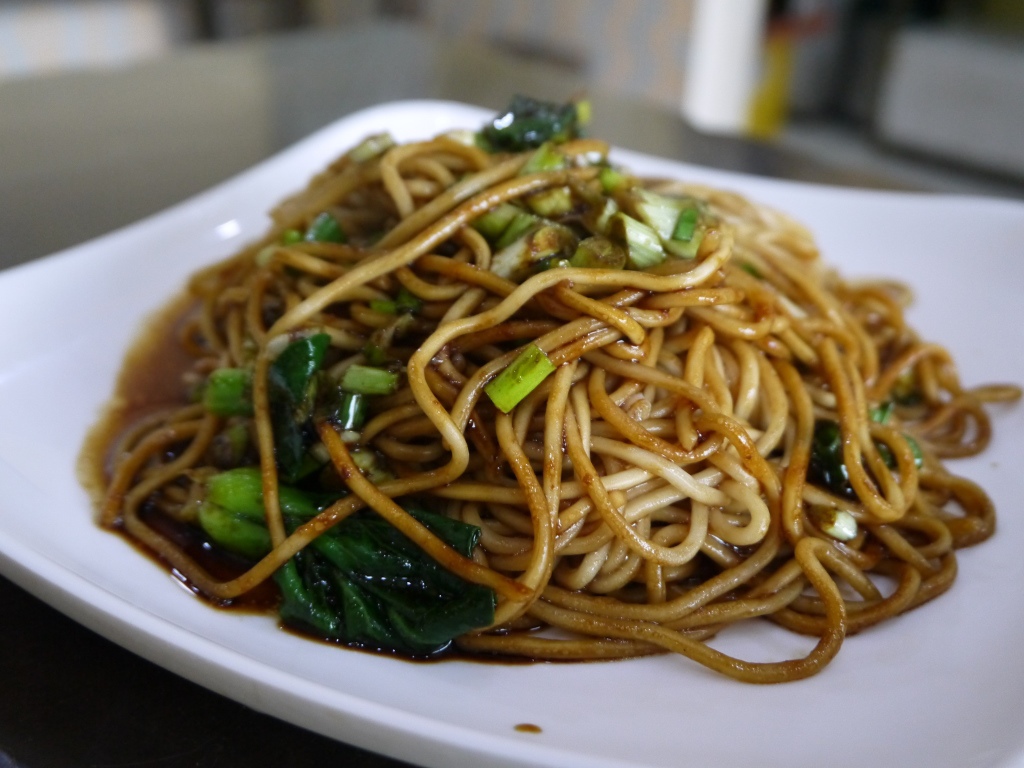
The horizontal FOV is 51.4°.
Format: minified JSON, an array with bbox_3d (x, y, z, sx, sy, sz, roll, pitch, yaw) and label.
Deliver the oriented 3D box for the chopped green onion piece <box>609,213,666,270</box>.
[{"bbox_3d":[0.036,-0.040,0.302,0.011,0.009,0.015,-38,74,-19],"label":"chopped green onion piece"}]

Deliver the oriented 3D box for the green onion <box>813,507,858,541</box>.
[{"bbox_3d":[0.080,0.035,0.264,0.011,0.006,0.007,24,63,10],"label":"green onion"}]

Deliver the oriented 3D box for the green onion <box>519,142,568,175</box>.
[{"bbox_3d":[0.009,-0.061,0.290,0.013,0.007,0.007,0,28,0],"label":"green onion"}]

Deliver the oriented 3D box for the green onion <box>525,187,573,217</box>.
[{"bbox_3d":[0.011,-0.054,0.318,0.013,0.007,0.009,-7,36,-7],"label":"green onion"}]

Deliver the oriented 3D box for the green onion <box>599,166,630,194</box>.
[{"bbox_3d":[0.027,-0.054,0.285,0.008,0.006,0.007,0,28,0],"label":"green onion"}]

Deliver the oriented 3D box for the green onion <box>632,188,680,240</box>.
[{"bbox_3d":[0.042,-0.049,0.308,0.010,0.008,0.015,-26,72,-14],"label":"green onion"}]

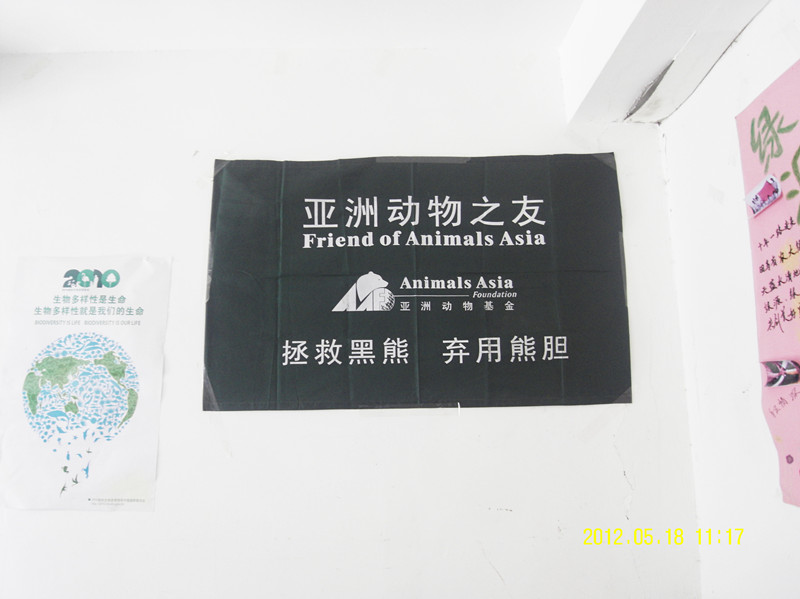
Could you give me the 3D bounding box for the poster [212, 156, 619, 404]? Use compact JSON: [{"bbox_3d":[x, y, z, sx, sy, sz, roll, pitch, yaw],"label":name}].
[{"bbox_3d":[0.057,-0.082,2.010,1.500,0.925,0.020,-1,-9,1],"label":"poster"}]

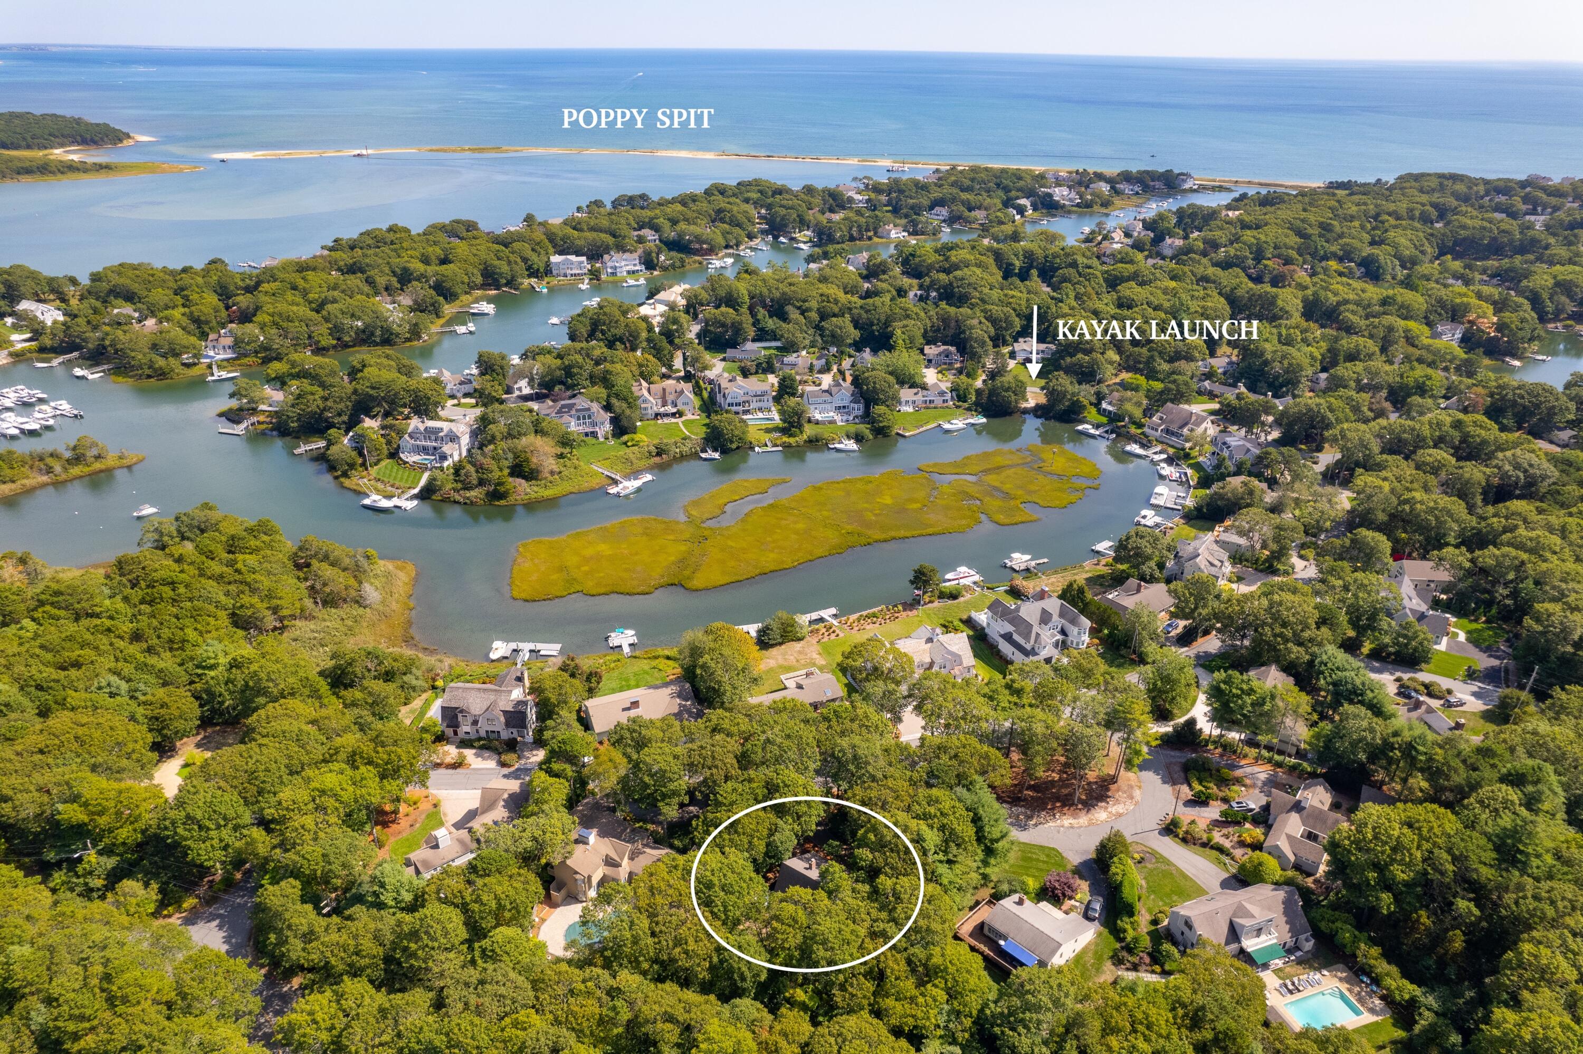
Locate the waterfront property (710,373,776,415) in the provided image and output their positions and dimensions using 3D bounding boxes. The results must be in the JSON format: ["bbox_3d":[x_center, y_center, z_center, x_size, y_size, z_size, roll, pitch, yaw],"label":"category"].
[{"bbox_3d":[-19.010,-52.160,371.010,23.000,11.000,16.700,-2,27,-6],"label":"waterfront property"}]

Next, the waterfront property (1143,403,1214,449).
[{"bbox_3d":[140.790,-37.140,352.490,18.070,9.000,18.350,-14,30,-26],"label":"waterfront property"}]

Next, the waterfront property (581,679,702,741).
[{"bbox_3d":[-30.230,36.340,195.660,21.300,5.800,12.300,-11,29,-21],"label":"waterfront property"}]

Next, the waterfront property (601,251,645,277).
[{"bbox_3d":[-103.000,-162.980,596.390,26.350,11.500,16.940,-11,29,-21],"label":"waterfront property"}]

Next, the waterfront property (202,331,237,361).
[{"bbox_3d":[-256.140,-83.090,435.840,13.500,9.500,12.000,-3,27,-7],"label":"waterfront property"}]

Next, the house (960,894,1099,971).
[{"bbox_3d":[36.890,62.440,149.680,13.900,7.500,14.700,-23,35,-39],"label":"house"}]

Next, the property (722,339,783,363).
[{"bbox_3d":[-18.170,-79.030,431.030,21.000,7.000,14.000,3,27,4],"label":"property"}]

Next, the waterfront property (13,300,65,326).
[{"bbox_3d":[-366.300,-104.240,472.190,28.140,9.500,10.580,17,31,29],"label":"waterfront property"}]

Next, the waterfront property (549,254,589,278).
[{"bbox_3d":[-134.820,-160.690,594.300,20.500,12.500,13.000,-7,27,-14],"label":"waterfront property"}]

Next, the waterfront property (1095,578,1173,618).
[{"bbox_3d":[83.710,17.990,235.060,15.300,5.800,12.500,-16,31,-30],"label":"waterfront property"}]

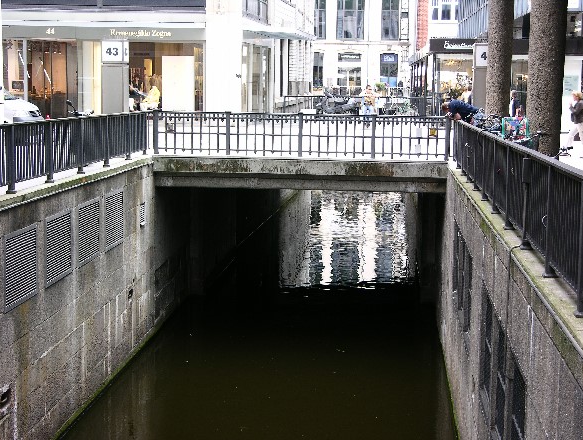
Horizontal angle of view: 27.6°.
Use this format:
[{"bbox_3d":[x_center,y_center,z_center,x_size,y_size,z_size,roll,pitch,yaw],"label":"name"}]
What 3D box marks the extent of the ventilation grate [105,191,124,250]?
[{"bbox_3d":[-3.617,0.001,24.298,0.060,1.140,1.770,1,6,4],"label":"ventilation grate"}]

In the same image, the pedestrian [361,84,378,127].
[{"bbox_3d":[3.207,-4.679,48.800,0.680,1.760,0.420,0,6,-7],"label":"pedestrian"}]

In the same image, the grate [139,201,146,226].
[{"bbox_3d":[-3.389,-0.121,27.226,0.090,0.490,0.610,1,6,4],"label":"grate"}]

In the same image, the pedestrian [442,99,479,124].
[{"bbox_3d":[3.747,-1.909,25.723,0.930,1.400,0.550,0,6,-3],"label":"pedestrian"}]

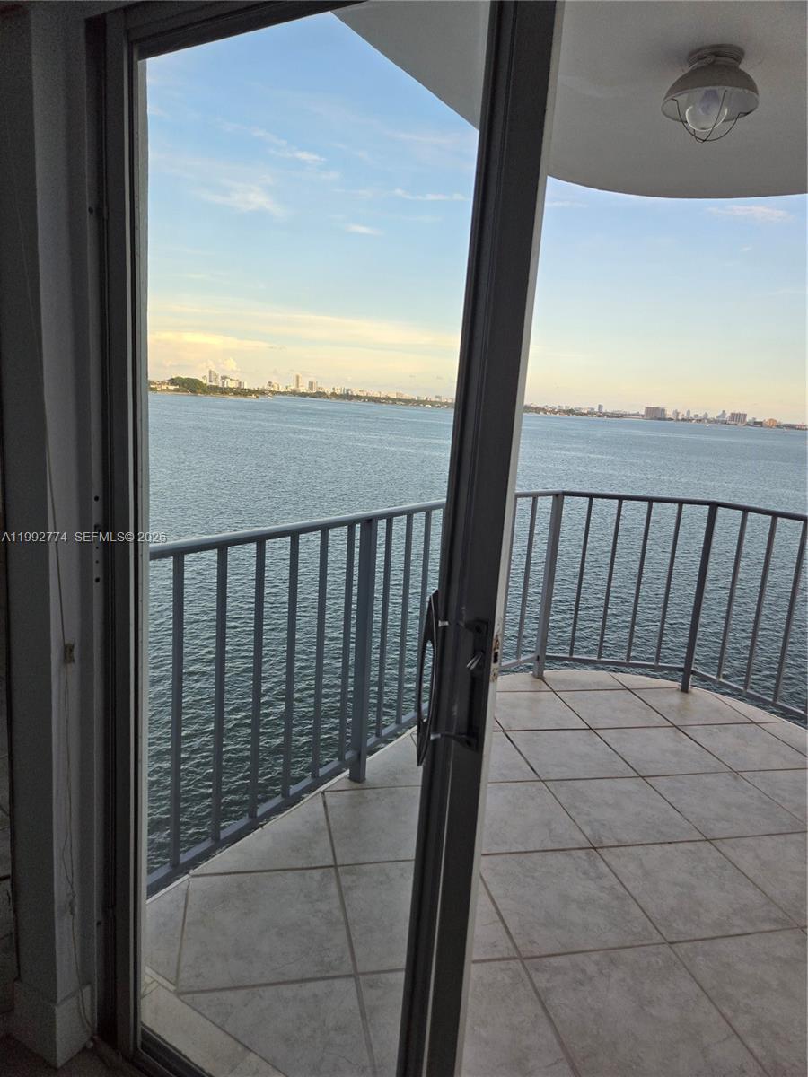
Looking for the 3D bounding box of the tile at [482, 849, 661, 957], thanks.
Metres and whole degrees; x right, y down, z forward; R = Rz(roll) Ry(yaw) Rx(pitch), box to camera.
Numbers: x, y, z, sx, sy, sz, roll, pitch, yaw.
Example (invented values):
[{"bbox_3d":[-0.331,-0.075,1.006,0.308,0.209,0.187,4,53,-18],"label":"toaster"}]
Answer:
[{"bbox_3d":[0.498,1.131,2.252,0.450,0.010,0.450,1,11,-13],"label":"tile"}]

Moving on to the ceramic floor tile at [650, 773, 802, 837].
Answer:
[{"bbox_3d":[1.290,1.073,2.890,0.450,0.010,0.450,1,11,-13],"label":"ceramic floor tile"}]

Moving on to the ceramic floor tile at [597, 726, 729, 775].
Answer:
[{"bbox_3d":[1.194,0.986,3.328,0.450,0.010,0.450,1,11,-13],"label":"ceramic floor tile"}]

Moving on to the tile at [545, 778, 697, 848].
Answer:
[{"bbox_3d":[0.846,1.059,2.790,0.450,0.010,0.450,1,11,-13],"label":"tile"}]

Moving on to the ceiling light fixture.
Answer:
[{"bbox_3d":[0.985,-1.411,2.301,0.288,0.246,0.288,1,11,-13],"label":"ceiling light fixture"}]

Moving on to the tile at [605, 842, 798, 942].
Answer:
[{"bbox_3d":[0.942,1.145,2.353,0.450,0.010,0.450,1,11,-13],"label":"tile"}]

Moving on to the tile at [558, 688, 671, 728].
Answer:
[{"bbox_3d":[1.097,0.899,3.765,0.450,0.010,0.450,1,11,-13],"label":"tile"}]

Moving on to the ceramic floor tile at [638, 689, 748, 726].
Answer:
[{"bbox_3d":[1.542,0.914,3.866,0.450,0.010,0.450,1,11,-13],"label":"ceramic floor tile"}]

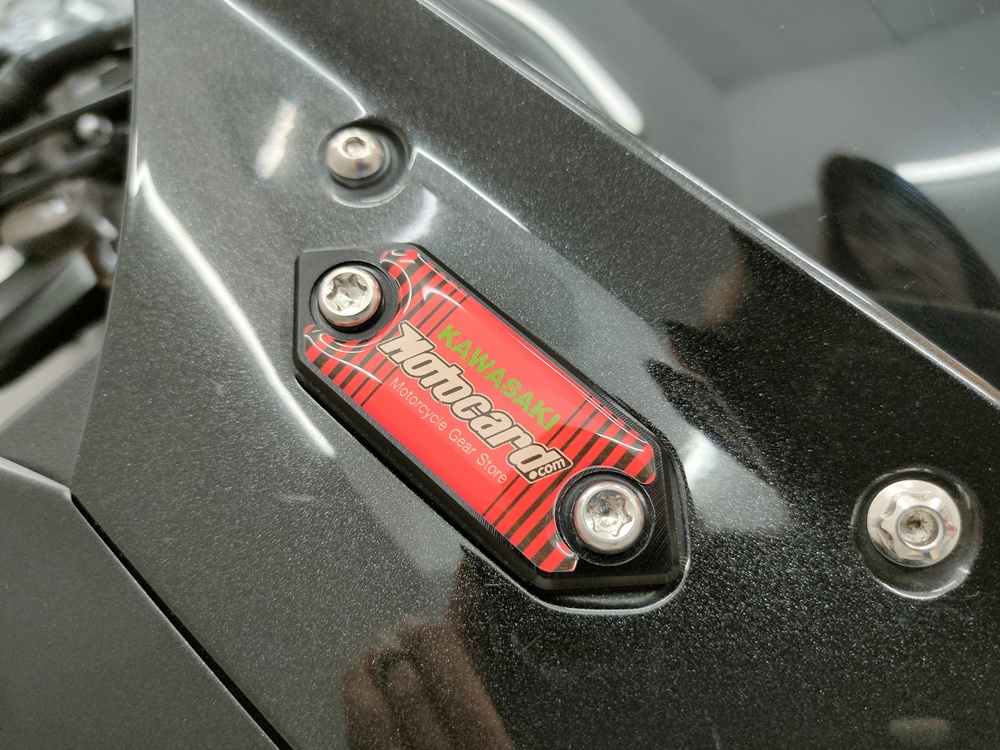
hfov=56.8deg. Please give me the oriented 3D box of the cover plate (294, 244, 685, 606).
[{"bbox_3d":[-0.004,0.005,0.138,0.077,0.007,0.027,40,80,16],"label":"cover plate"}]

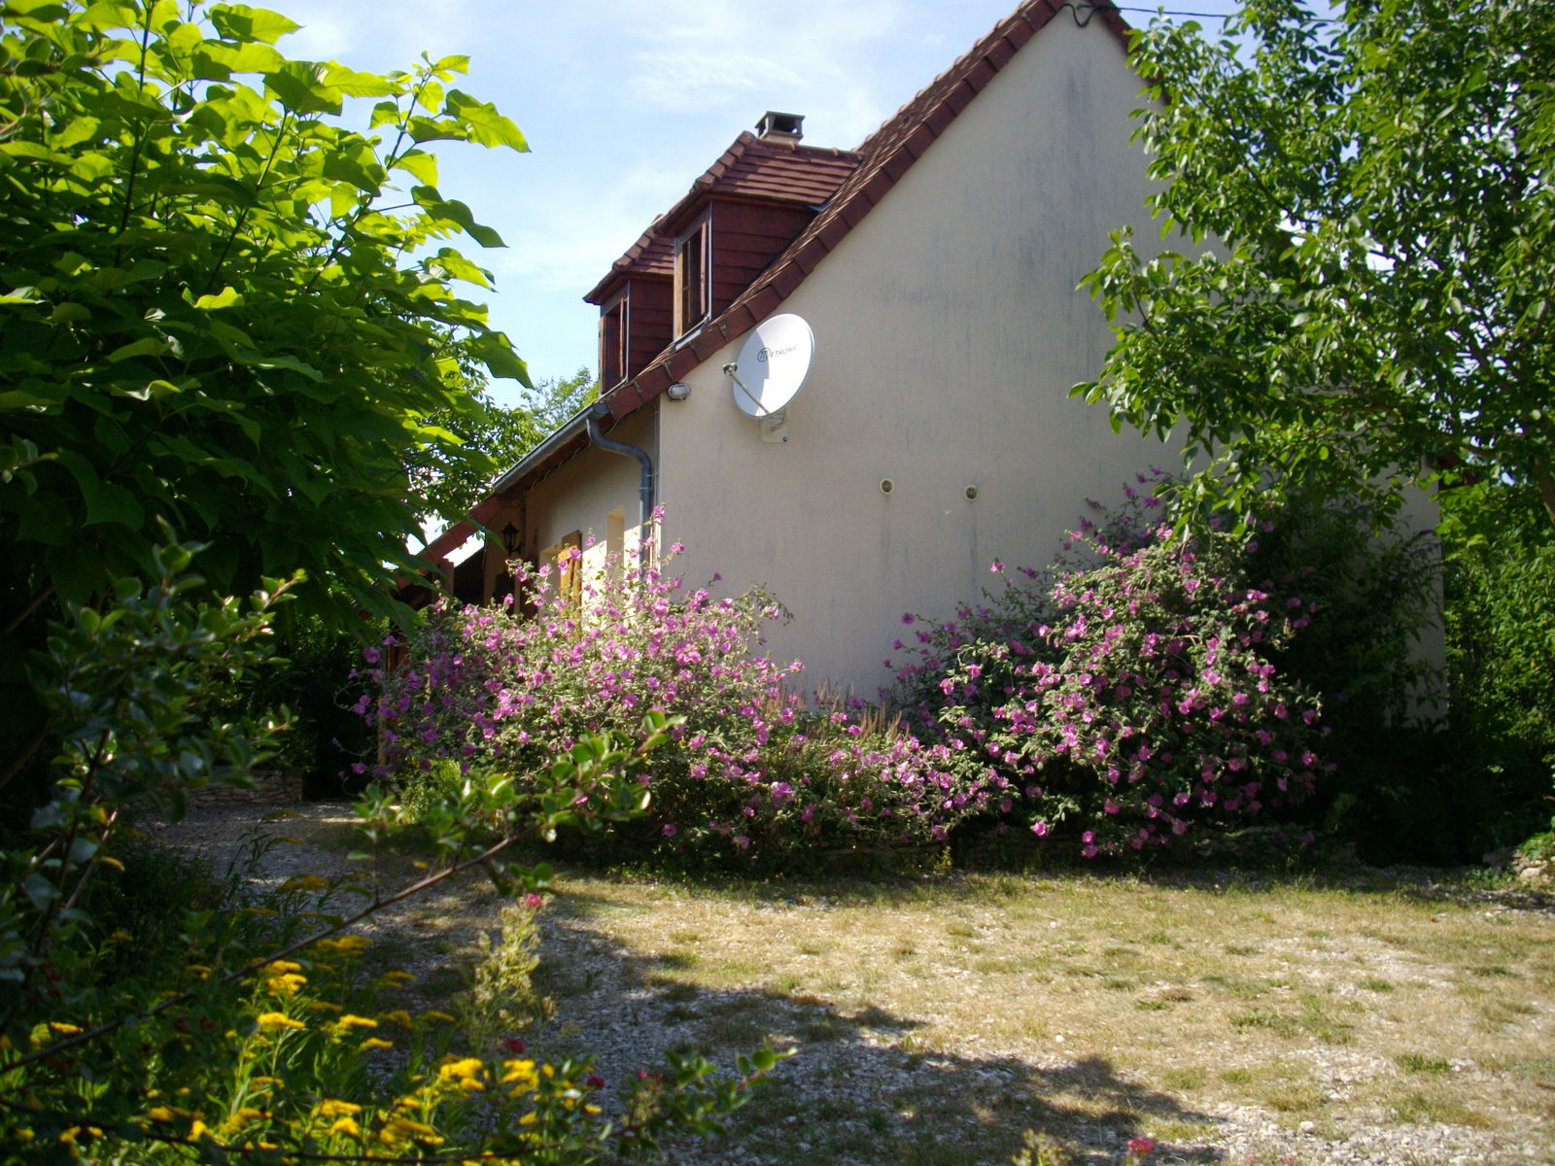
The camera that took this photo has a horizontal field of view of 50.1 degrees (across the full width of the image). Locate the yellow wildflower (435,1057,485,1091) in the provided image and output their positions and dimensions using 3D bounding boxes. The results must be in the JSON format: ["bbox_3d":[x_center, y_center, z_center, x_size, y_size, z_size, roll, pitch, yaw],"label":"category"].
[{"bbox_3d":[-0.638,0.990,3.350,0.098,0.067,0.088,1,-6,-11],"label":"yellow wildflower"}]

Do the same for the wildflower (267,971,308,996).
[{"bbox_3d":[-1.240,1.014,4.200,0.101,0.060,0.091,2,-6,-16],"label":"wildflower"}]

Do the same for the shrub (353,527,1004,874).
[{"bbox_3d":[-0.632,0.814,11.300,4.300,2.200,2.000,2,-6,-21],"label":"shrub"}]

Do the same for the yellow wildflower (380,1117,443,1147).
[{"bbox_3d":[-0.639,0.959,2.900,0.110,0.049,0.099,1,-6,-12],"label":"yellow wildflower"}]

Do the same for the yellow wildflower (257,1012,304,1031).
[{"bbox_3d":[-1.166,1.028,3.900,0.111,0.044,0.100,2,-6,-16],"label":"yellow wildflower"}]

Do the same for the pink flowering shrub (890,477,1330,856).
[{"bbox_3d":[2.293,0.606,11.600,2.750,2.500,2.000,2,-6,-21],"label":"pink flowering shrub"}]

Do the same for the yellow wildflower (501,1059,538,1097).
[{"bbox_3d":[-0.511,0.984,3.300,0.075,0.072,0.067,1,-6,-9],"label":"yellow wildflower"}]

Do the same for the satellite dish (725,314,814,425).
[{"bbox_3d":[-0.113,-1.586,11.954,0.770,0.850,0.620,-5,-8,40],"label":"satellite dish"}]

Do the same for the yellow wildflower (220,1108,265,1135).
[{"bbox_3d":[-0.966,0.972,3.000,0.083,0.047,0.075,2,-6,-17],"label":"yellow wildflower"}]

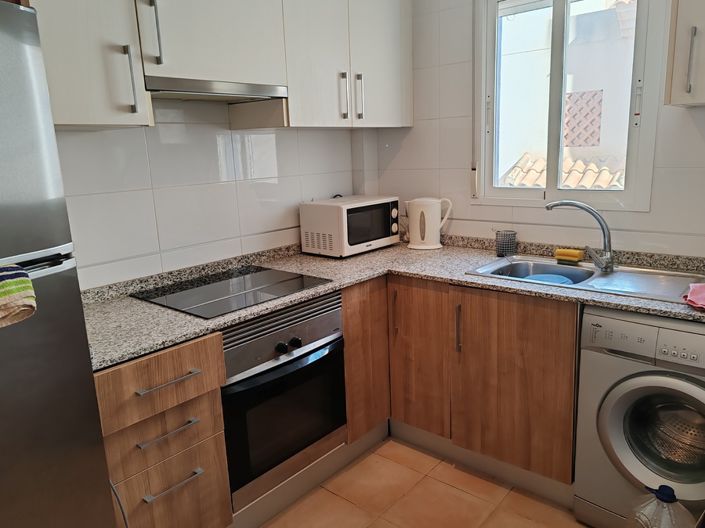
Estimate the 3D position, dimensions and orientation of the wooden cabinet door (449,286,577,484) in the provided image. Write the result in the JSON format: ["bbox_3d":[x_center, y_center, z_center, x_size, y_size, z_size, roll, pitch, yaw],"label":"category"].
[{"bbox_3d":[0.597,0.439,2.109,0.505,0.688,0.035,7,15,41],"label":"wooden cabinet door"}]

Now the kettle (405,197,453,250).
[{"bbox_3d":[0.389,-0.208,2.824,0.250,0.247,0.150,1,13,15],"label":"kettle"}]

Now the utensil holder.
[{"bbox_3d":[0.724,-0.098,2.589,0.100,0.110,0.100,8,16,40],"label":"utensil holder"}]

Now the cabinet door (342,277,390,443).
[{"bbox_3d":[0.061,0.407,2.385,0.022,0.688,0.288,7,15,41],"label":"cabinet door"}]

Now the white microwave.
[{"bbox_3d":[-0.006,-0.202,2.852,0.300,0.252,0.460,8,16,40],"label":"white microwave"}]

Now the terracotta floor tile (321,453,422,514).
[{"bbox_3d":[0.091,0.923,2.332,0.328,0.010,0.332,8,16,40],"label":"terracotta floor tile"}]

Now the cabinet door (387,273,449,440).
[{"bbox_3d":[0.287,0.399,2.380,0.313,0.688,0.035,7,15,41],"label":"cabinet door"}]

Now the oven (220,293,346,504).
[{"bbox_3d":[-0.428,0.416,2.182,0.570,0.598,0.595,8,16,40],"label":"oven"}]

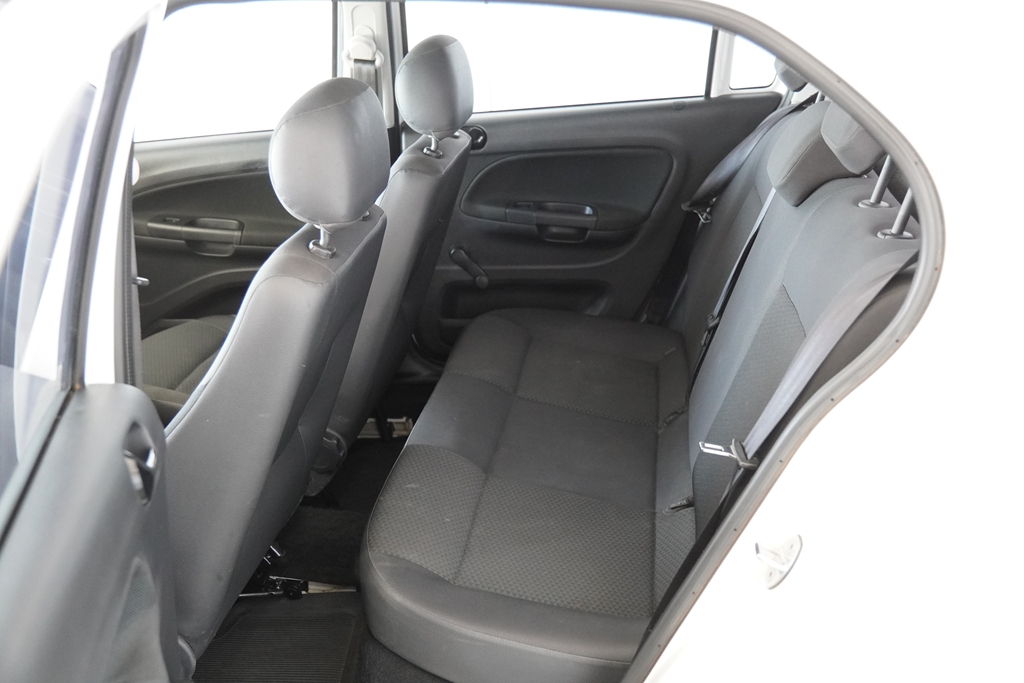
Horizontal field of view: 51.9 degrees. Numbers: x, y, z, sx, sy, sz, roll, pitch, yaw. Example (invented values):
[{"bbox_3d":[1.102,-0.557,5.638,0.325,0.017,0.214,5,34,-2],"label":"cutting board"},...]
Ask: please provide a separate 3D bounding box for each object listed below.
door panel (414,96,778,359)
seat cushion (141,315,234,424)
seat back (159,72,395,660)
[{"bbox_3d":[0.177,-0.253,2.649,0.910,0.690,0.130,1,22,9],"label":"door panel"},{"bbox_3d":[-0.641,0.114,2.550,0.560,0.215,0.500,1,22,9],"label":"seat cushion"},{"bbox_3d":[-0.403,0.009,1.694,0.245,0.895,0.500,21,24,0],"label":"seat back"}]

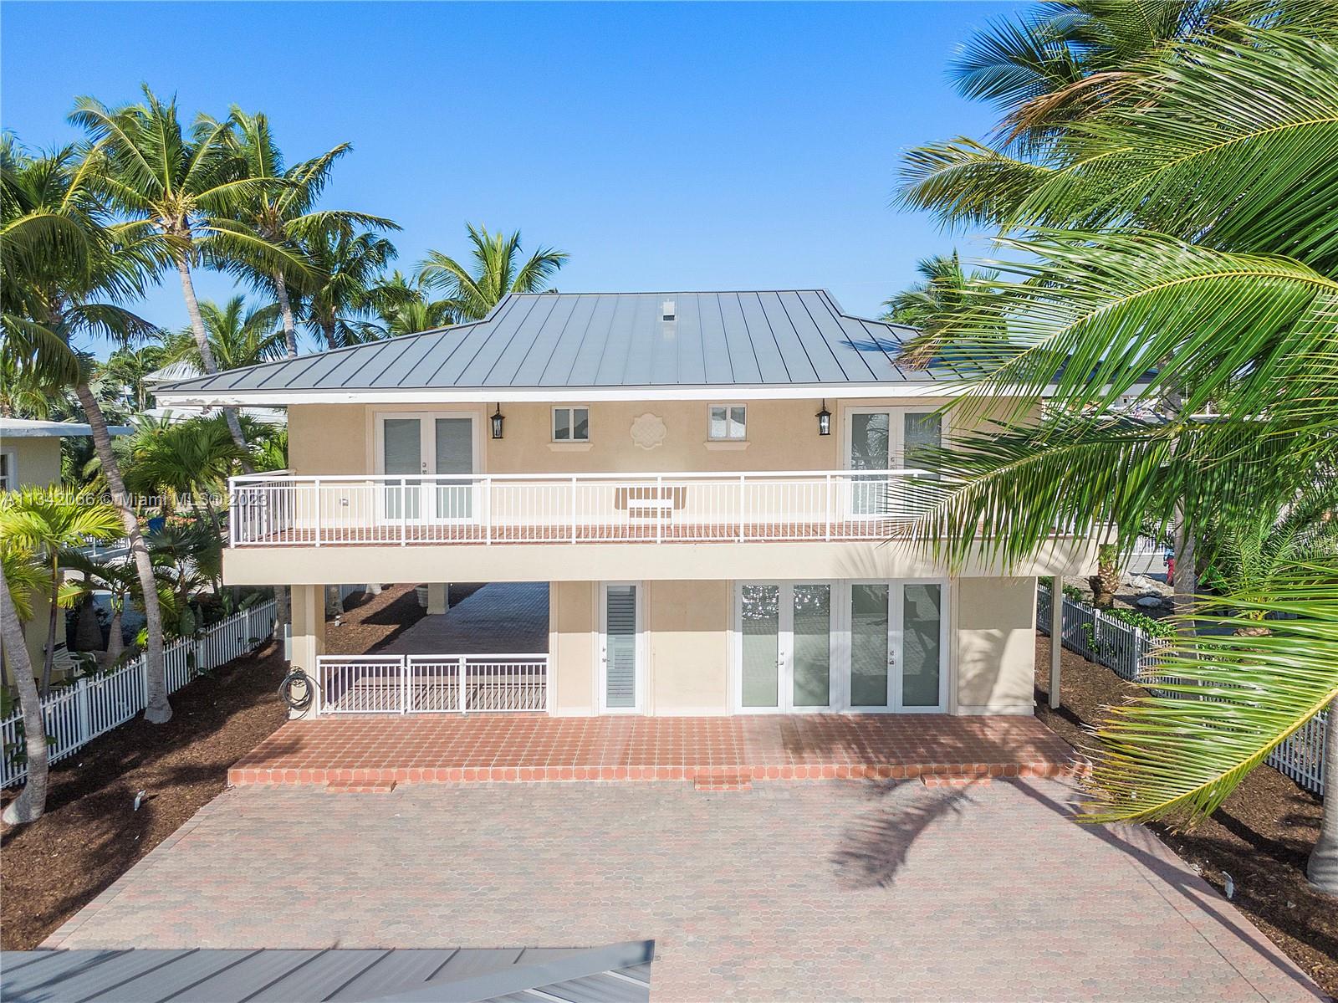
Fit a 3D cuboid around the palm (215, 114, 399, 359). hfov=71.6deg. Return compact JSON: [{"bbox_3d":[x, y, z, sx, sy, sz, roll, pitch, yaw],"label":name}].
[{"bbox_3d":[-10.238,-3.807,26.575,5.330,14.450,5.330,0,5,0],"label":"palm"}]

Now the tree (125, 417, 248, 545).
[{"bbox_3d":[-11.595,0.843,22.650,3.080,5.850,3.080,0,5,0],"label":"tree"}]

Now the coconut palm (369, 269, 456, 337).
[{"bbox_3d":[-10.502,-3.610,38.834,3.970,12.010,3.970,0,5,0],"label":"coconut palm"}]

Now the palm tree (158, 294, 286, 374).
[{"bbox_3d":[-17.486,-2.767,36.898,5.300,10.700,5.300,0,5,0],"label":"palm tree"}]

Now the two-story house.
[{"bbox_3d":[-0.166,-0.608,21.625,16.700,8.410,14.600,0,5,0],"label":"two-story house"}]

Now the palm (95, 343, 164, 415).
[{"bbox_3d":[-24.058,-2.478,41.940,3.230,9.320,3.230,0,5,0],"label":"palm"}]

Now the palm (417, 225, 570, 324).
[{"bbox_3d":[-6.468,-3.789,34.805,5.680,13.020,5.680,0,5,0],"label":"palm"}]

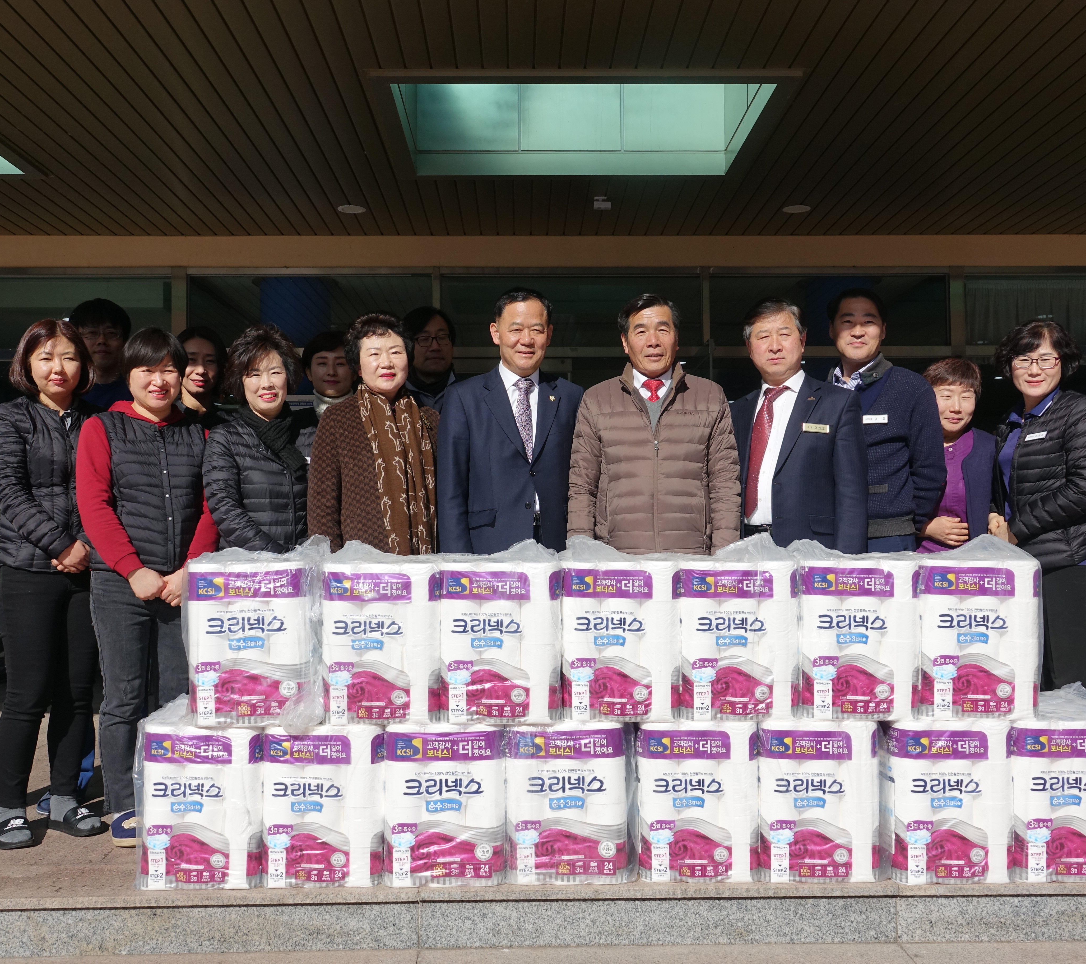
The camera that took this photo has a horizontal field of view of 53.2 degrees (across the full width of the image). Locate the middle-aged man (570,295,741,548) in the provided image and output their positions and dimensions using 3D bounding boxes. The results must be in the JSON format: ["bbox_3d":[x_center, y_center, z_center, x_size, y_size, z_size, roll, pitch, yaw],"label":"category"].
[{"bbox_3d":[0.338,0.262,3.292,0.530,1.677,0.310,-1,-2,5],"label":"middle-aged man"}]

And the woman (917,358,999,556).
[{"bbox_3d":[1.344,0.341,3.539,0.450,1.500,0.300,-1,-2,20],"label":"woman"}]

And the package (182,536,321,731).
[{"bbox_3d":[-0.799,0.427,3.015,0.350,0.470,0.235,0,-2,-2],"label":"package"}]

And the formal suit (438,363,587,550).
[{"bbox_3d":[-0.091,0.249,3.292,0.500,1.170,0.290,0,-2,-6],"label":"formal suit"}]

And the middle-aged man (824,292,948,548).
[{"bbox_3d":[1.072,0.233,3.553,0.500,1.747,0.310,-1,-2,14],"label":"middle-aged man"}]

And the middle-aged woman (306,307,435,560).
[{"bbox_3d":[-0.512,0.294,3.311,0.440,1.628,0.310,0,-3,-16],"label":"middle-aged woman"}]

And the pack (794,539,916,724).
[{"bbox_3d":[0.849,0.428,3.046,0.330,0.445,0.230,0,-2,-1],"label":"pack"}]

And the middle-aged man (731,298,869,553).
[{"bbox_3d":[0.779,0.257,3.363,0.520,1.660,0.310,-2,-3,36],"label":"middle-aged man"}]

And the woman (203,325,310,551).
[{"bbox_3d":[-0.875,0.303,3.351,0.460,1.585,0.320,1,-3,-36],"label":"woman"}]

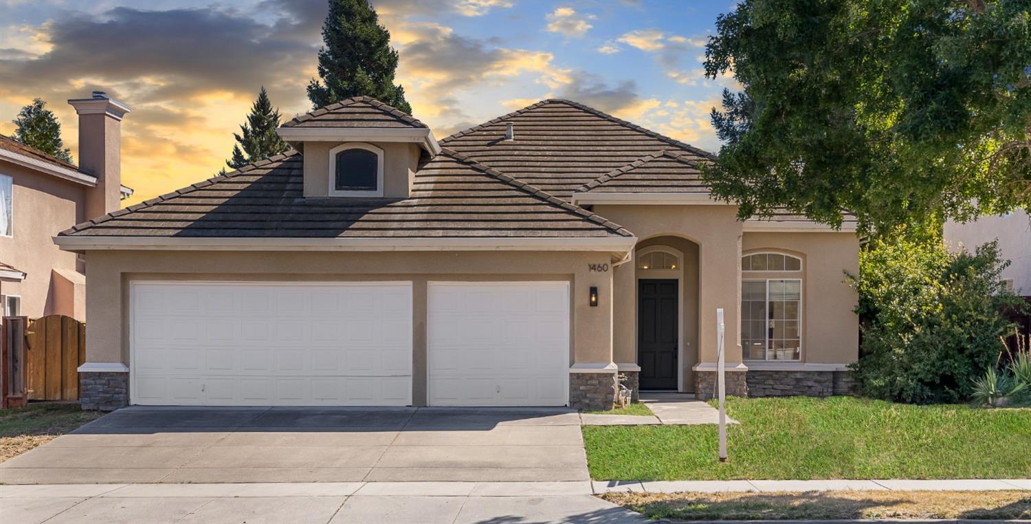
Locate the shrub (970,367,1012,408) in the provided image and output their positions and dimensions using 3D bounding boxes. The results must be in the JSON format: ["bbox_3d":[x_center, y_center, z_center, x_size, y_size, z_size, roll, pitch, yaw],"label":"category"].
[{"bbox_3d":[8.570,2.270,22.200,0.760,0.730,0.740,0,-1,0],"label":"shrub"}]

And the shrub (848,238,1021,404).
[{"bbox_3d":[8.120,1.080,23.800,3.300,3.100,2.700,0,-1,0],"label":"shrub"}]

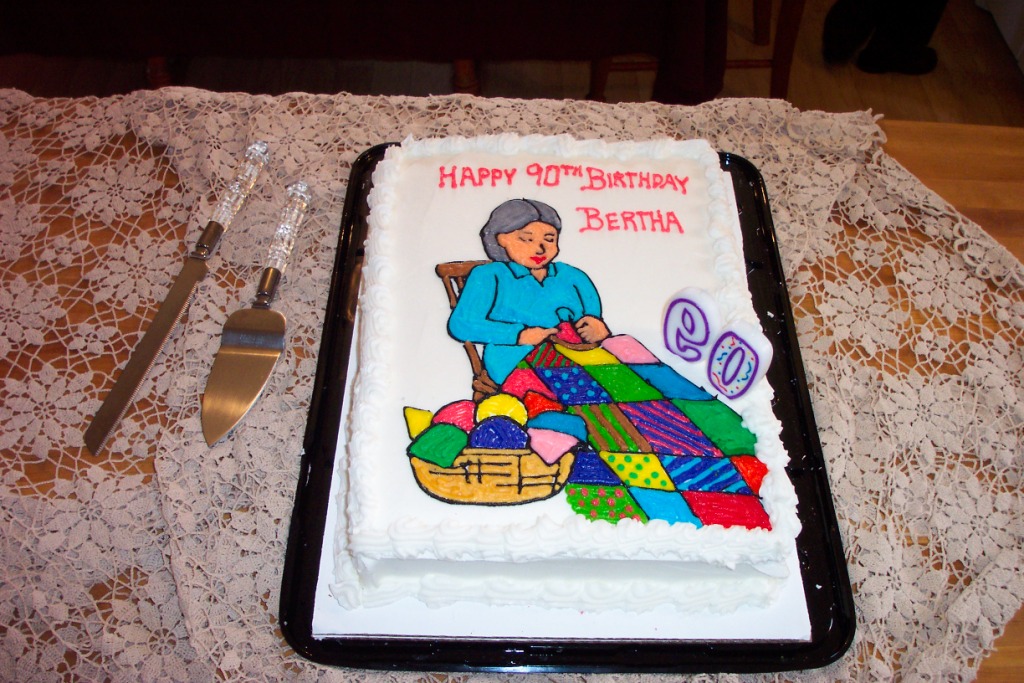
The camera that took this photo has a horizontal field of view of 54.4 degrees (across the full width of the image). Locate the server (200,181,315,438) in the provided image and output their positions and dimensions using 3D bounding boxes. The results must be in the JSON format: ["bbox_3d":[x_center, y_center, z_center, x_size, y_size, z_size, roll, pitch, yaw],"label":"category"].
[{"bbox_3d":[-0.204,-0.038,0.839,0.052,0.028,0.288,6,52,3],"label":"server"}]

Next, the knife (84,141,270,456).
[{"bbox_3d":[-0.278,-0.055,0.856,0.025,0.020,0.356,10,52,7],"label":"knife"}]

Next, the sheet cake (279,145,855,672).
[{"bbox_3d":[0.040,-0.001,0.777,0.388,0.085,0.507,1,52,0],"label":"sheet cake"}]

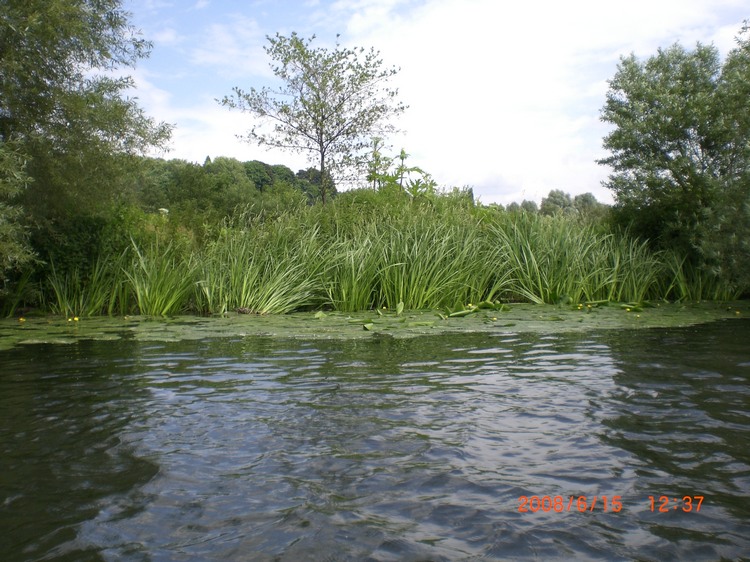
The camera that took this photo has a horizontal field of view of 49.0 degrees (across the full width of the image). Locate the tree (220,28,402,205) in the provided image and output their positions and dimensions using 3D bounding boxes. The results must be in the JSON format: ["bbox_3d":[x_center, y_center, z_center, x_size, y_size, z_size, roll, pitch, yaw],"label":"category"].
[{"bbox_3d":[-1.345,-3.269,18.000,4.000,4.400,3.700,0,4,0],"label":"tree"}]

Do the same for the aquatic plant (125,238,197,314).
[{"bbox_3d":[-2.736,-0.032,10.500,0.900,0.970,0.750,0,4,0],"label":"aquatic plant"}]

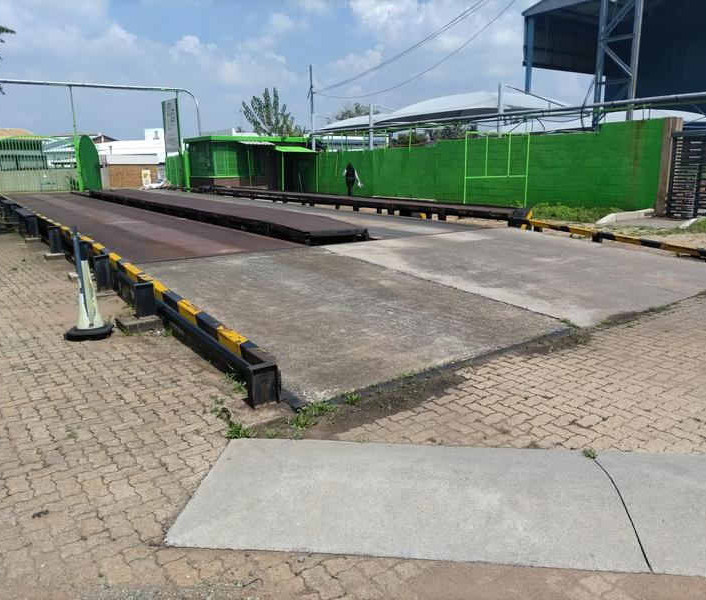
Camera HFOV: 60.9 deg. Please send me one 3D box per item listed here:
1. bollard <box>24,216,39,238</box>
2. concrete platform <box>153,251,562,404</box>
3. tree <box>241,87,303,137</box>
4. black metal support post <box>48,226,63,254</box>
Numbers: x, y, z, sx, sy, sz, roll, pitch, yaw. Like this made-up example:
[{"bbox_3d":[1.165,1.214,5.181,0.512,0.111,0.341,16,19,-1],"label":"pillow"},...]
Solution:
[{"bbox_3d":[-7.521,-1.702,14.043,0.190,0.490,0.180,-9,15,-32],"label":"bollard"},{"bbox_3d":[-0.461,-0.059,6.694,3.060,0.330,4.850,-9,15,-32],"label":"concrete platform"},{"bbox_3d":[-5.349,-10.722,40.126,4.300,6.720,4.300,-3,13,-7],"label":"tree"},{"bbox_3d":[-5.641,-1.131,11.344,0.190,0.490,0.180,-9,15,-32],"label":"black metal support post"}]

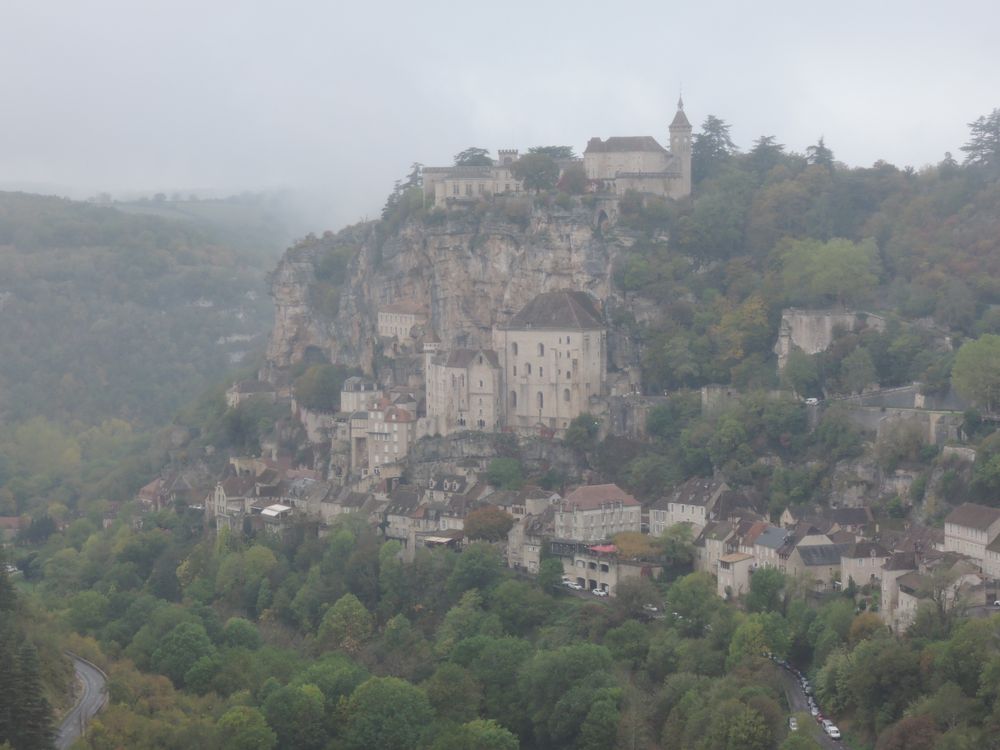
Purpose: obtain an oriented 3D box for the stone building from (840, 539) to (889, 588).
[{"bbox_3d":[75.530,39.550,627.000,8.800,9.300,6.600,-1,3,-16],"label":"stone building"}]

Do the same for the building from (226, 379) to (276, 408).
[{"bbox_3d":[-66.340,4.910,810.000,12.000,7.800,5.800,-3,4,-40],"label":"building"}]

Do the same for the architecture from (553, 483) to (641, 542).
[{"bbox_3d":[22.470,31.670,698.000,18.500,11.600,8.000,-3,4,-41],"label":"architecture"}]

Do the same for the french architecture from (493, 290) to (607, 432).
[{"bbox_3d":[12.200,-3.520,737.000,22.500,33.000,16.000,1,4,20],"label":"french architecture"}]

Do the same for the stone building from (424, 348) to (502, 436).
[{"bbox_3d":[-8.770,4.170,740.000,17.500,20.500,8.000,1,4,24],"label":"stone building"}]

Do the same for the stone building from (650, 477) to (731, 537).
[{"bbox_3d":[42.260,29.260,672.000,10.000,12.000,17.000,-3,4,-40],"label":"stone building"}]

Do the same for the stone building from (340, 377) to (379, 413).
[{"bbox_3d":[-35.420,5.170,770.000,7.500,9.500,7.500,-2,4,-25],"label":"stone building"}]

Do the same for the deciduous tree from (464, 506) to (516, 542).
[{"bbox_3d":[-2.420,35.180,705.000,11.400,9.200,10.500,0,3,0],"label":"deciduous tree"}]

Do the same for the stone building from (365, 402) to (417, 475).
[{"bbox_3d":[-26.880,15.690,752.000,10.300,17.200,7.200,1,4,20],"label":"stone building"}]

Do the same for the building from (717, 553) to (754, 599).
[{"bbox_3d":[48.950,41.850,632.000,4.900,9.000,6.200,-2,4,-28],"label":"building"}]

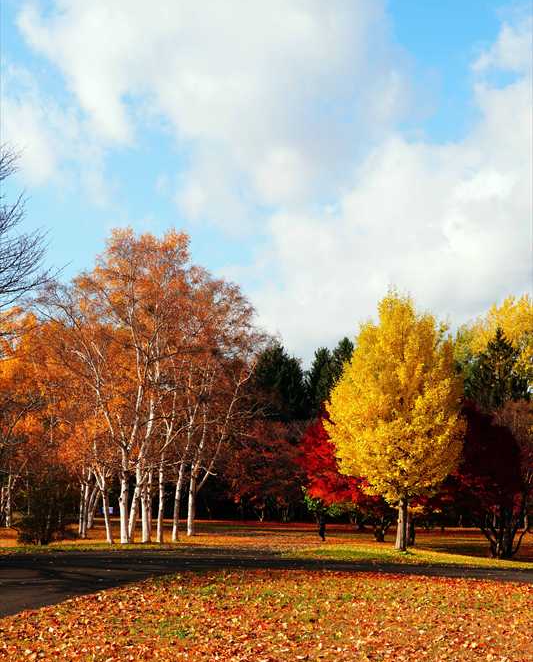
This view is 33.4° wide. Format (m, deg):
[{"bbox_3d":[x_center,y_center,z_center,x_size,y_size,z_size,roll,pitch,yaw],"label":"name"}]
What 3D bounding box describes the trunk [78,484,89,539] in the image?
[{"bbox_3d":[-8.496,8.302,41.255,0.464,2.594,0.400,0,-11,0],"label":"trunk"}]

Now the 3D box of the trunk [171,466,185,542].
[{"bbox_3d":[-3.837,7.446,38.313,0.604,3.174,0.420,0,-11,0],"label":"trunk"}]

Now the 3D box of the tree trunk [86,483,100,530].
[{"bbox_3d":[-9.734,9.976,50.259,0.750,2.663,0.500,0,-11,0],"label":"tree trunk"}]

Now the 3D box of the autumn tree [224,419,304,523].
[{"bbox_3d":[-0.127,8.822,56.627,5.098,6.365,5.200,0,-11,0],"label":"autumn tree"}]

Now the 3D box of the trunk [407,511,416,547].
[{"bbox_3d":[6.201,8.518,38.147,0.400,1.509,0.380,0,-11,0],"label":"trunk"}]

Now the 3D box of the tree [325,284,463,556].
[{"bbox_3d":[4.782,3.200,32.938,5.115,9.523,5.000,0,-11,0],"label":"tree"}]

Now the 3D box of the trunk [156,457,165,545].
[{"bbox_3d":[-4.414,7.148,37.338,0.340,3.466,0.340,0,-11,0],"label":"trunk"}]

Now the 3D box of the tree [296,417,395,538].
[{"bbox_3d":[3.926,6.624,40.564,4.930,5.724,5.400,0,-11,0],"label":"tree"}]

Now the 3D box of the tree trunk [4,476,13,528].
[{"bbox_3d":[-15.766,10.441,54.301,0.489,3.061,0.420,0,-11,0],"label":"tree trunk"}]

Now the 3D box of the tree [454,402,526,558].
[{"bbox_3d":[8.418,5.728,34.584,3.200,5.991,3.200,0,-11,0],"label":"tree"}]

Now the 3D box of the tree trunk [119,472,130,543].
[{"bbox_3d":[-5.913,7.436,37.281,0.440,2.880,0.400,0,-11,0],"label":"tree trunk"}]

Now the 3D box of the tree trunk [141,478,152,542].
[{"bbox_3d":[-4.997,7.559,37.256,0.420,2.630,0.400,0,-11,0],"label":"tree trunk"}]

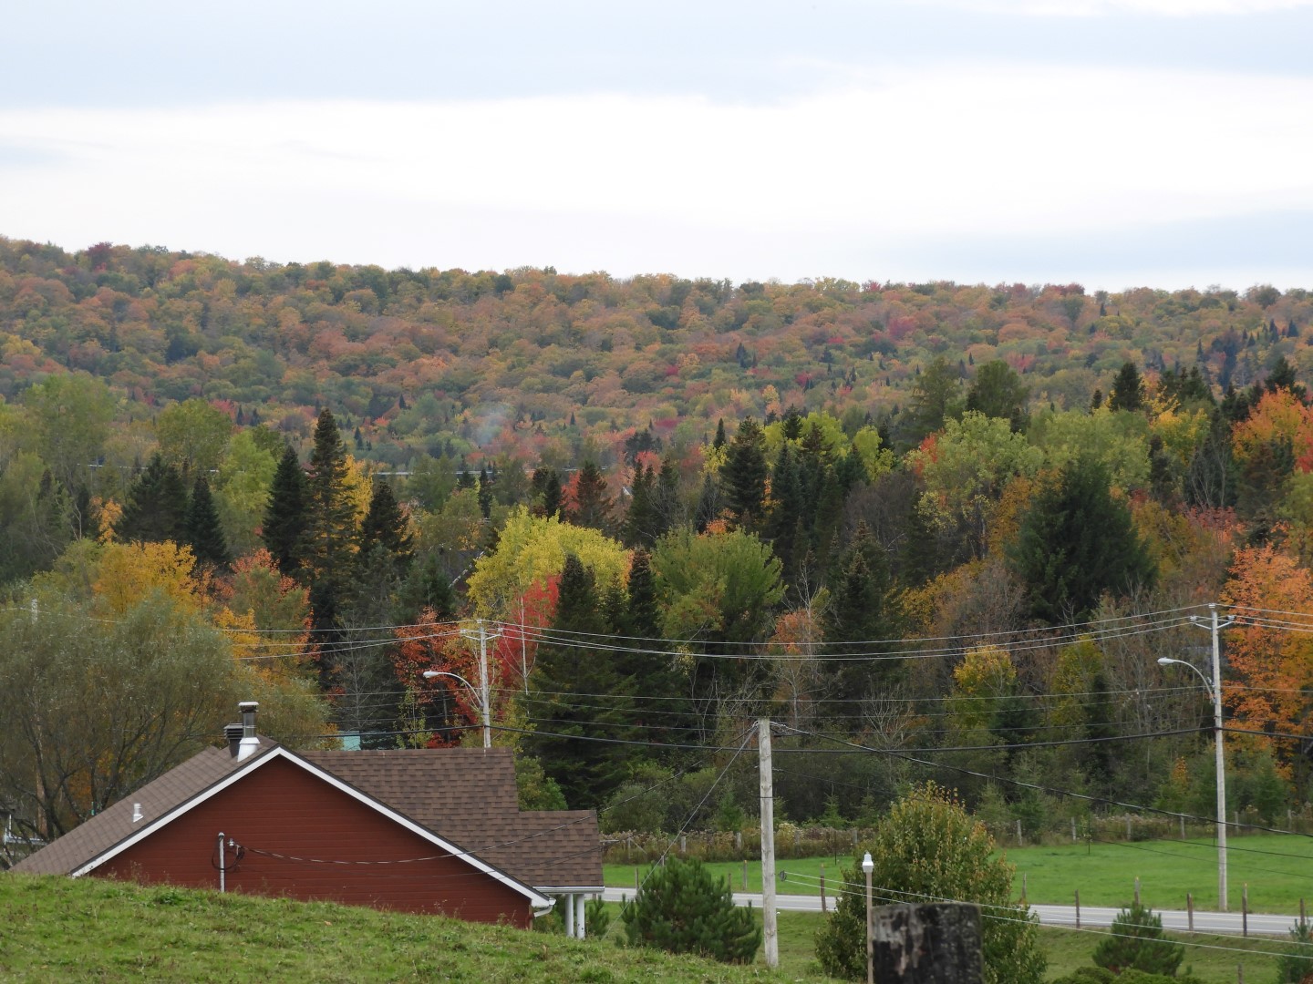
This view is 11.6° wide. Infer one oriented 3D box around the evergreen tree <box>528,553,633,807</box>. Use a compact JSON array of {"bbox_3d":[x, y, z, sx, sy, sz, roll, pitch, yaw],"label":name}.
[{"bbox_3d":[-3.508,8.840,300.000,4.900,12.000,4.900,-1,-1,0],"label":"evergreen tree"}]

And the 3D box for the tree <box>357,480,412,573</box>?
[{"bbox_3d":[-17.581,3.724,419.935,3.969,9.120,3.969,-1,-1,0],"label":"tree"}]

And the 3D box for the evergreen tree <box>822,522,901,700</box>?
[{"bbox_3d":[10.818,7.346,340.000,4.400,11.500,4.400,-1,-1,0],"label":"evergreen tree"}]

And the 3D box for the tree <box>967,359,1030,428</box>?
[{"bbox_3d":[28.563,-4.375,540.000,5.700,13.500,5.700,-1,-1,0],"label":"tree"}]

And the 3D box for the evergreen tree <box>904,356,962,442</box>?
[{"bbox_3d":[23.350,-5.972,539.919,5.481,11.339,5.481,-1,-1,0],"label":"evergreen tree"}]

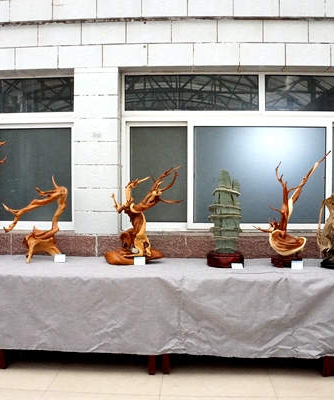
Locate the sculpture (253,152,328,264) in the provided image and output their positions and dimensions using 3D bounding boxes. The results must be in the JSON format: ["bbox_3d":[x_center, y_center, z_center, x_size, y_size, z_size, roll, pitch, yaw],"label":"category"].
[{"bbox_3d":[1.033,0.082,3.702,0.617,0.948,0.300,0,2,3],"label":"sculpture"}]

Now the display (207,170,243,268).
[{"bbox_3d":[0.493,0.155,3.800,0.305,0.800,0.220,0,3,3],"label":"display"}]

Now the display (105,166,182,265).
[{"bbox_3d":[-0.206,0.128,3.920,0.640,0.830,0.320,0,3,3],"label":"display"}]

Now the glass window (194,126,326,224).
[{"bbox_3d":[0.870,-0.234,4.209,1.232,0.906,0.050,0,2,3],"label":"glass window"}]

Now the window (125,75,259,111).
[{"bbox_3d":[0.237,-1.004,4.222,1.260,0.335,0.050,0,2,3],"label":"window"}]

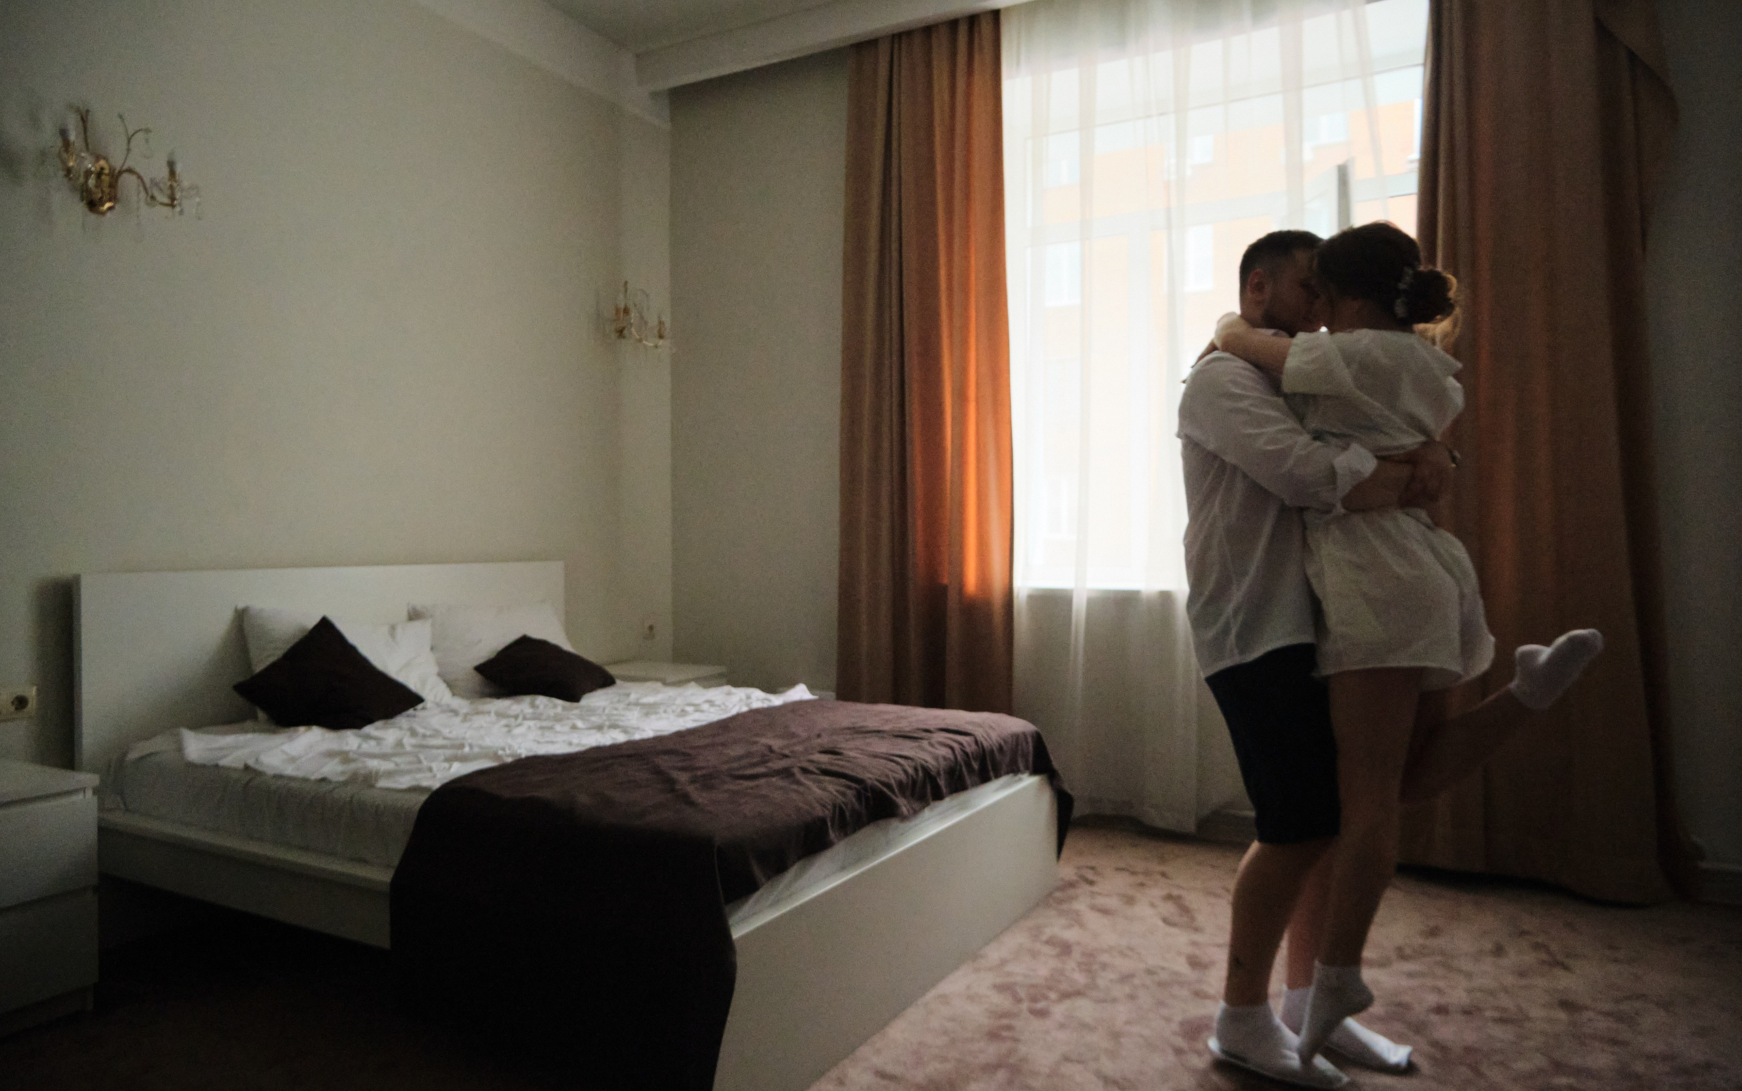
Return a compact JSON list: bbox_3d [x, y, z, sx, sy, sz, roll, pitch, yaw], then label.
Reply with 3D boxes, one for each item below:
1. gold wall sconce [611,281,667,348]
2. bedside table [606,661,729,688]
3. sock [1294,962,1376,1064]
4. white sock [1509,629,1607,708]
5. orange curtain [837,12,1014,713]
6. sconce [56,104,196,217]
[{"bbox_3d":[-1.026,-1.029,4.884,0.180,0.270,0.330,0,0,29],"label":"gold wall sconce"},{"bbox_3d":[-0.937,0.799,4.683,0.480,0.550,0.400,0,0,29],"label":"bedside table"},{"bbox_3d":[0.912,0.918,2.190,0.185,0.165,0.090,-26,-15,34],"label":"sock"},{"bbox_3d":[1.281,0.230,2.080,0.195,0.125,0.090,-24,-15,37],"label":"white sock"},{"bbox_3d":[0.204,-0.515,4.477,0.770,3.150,0.170,0,0,29],"label":"orange curtain"},{"bbox_3d":[-2.036,-1.022,3.032,0.180,0.270,0.330,0,0,29],"label":"sconce"}]

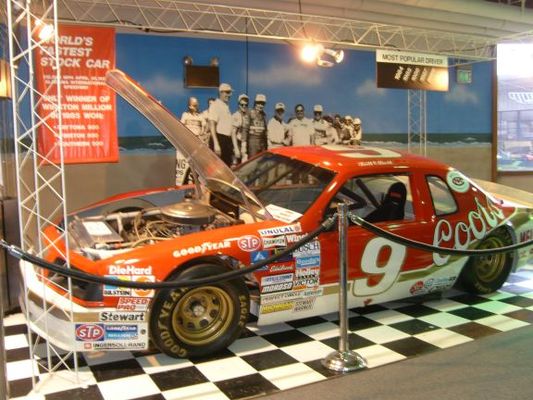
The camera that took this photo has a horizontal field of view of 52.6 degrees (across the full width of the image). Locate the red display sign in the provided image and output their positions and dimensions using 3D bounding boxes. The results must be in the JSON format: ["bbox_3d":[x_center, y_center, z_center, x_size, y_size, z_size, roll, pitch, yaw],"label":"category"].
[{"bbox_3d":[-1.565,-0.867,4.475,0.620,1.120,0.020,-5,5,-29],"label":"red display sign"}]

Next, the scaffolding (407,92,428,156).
[{"bbox_3d":[2.135,-0.681,7.607,0.270,2.600,0.250,-5,5,-29],"label":"scaffolding"}]

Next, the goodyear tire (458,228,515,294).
[{"bbox_3d":[1.972,0.513,4.993,0.660,0.660,0.280,-5,5,-29],"label":"goodyear tire"}]

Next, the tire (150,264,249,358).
[{"bbox_3d":[-0.500,0.709,3.629,0.660,0.660,0.280,-5,5,-29],"label":"tire"}]

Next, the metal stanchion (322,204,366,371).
[{"bbox_3d":[0.470,0.525,3.322,0.275,1.011,0.275,-2,5,0],"label":"metal stanchion"}]

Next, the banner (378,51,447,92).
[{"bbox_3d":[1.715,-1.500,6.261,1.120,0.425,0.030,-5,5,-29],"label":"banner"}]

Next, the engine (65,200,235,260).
[{"bbox_3d":[-0.845,0.265,4.239,1.100,0.520,0.850,-5,5,-29],"label":"engine"}]

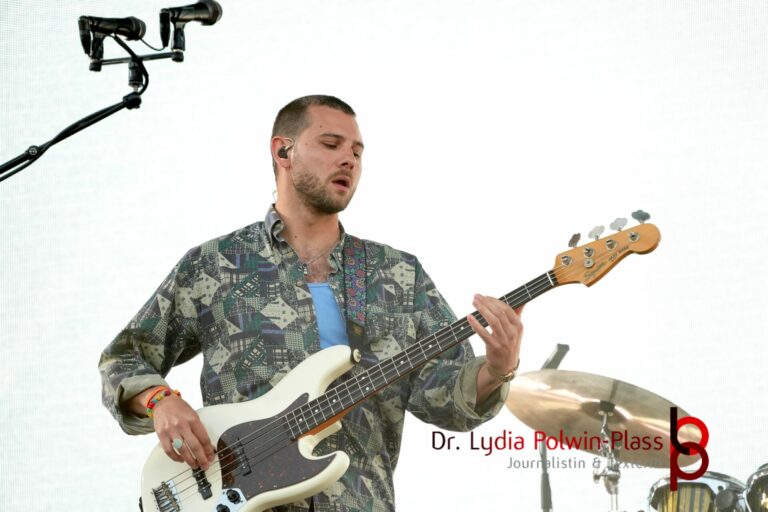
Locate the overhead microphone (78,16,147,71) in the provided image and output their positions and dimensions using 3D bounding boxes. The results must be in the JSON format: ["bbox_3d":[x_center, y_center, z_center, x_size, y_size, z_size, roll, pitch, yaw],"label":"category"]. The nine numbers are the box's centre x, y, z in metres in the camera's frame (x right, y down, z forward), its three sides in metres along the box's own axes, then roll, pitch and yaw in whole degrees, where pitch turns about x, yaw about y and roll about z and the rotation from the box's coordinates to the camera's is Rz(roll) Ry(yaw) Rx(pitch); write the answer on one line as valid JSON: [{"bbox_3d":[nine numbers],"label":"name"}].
[{"bbox_3d":[-0.552,-0.429,9.750,0.180,0.114,0.054,-8,12,-44],"label":"overhead microphone"}]

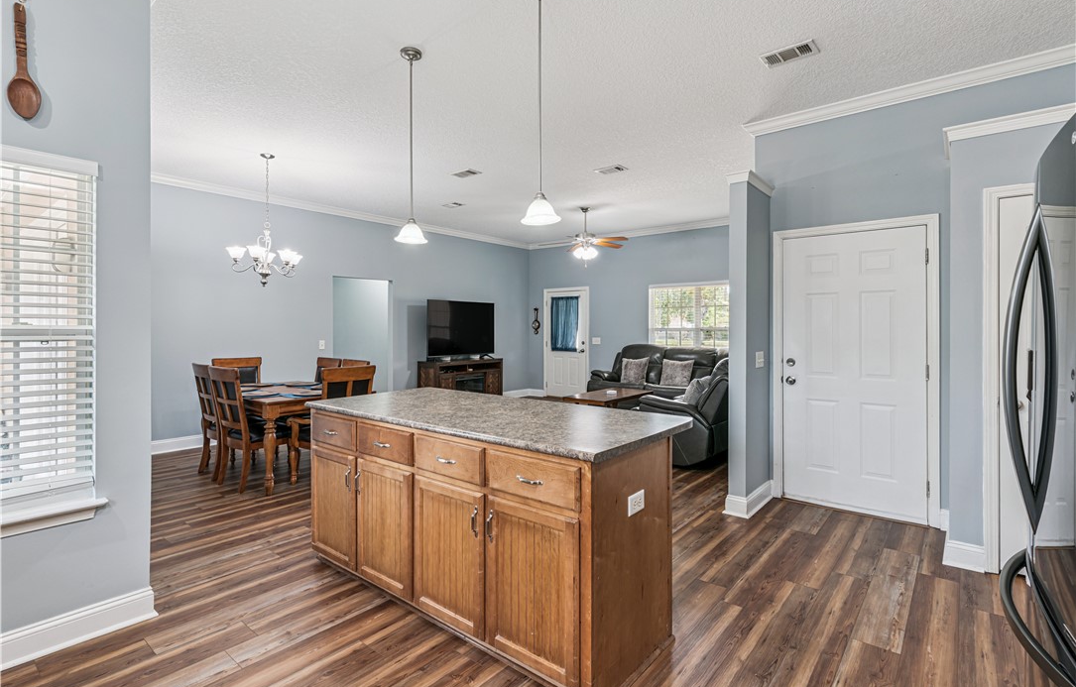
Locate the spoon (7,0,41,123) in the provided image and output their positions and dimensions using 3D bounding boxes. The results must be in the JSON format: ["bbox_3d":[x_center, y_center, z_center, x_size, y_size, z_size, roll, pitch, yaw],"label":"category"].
[{"bbox_3d":[-2.074,-1.137,2.055,0.045,0.455,0.100,1,2,39],"label":"spoon"}]

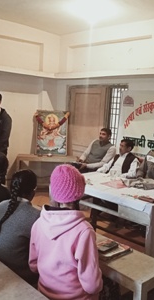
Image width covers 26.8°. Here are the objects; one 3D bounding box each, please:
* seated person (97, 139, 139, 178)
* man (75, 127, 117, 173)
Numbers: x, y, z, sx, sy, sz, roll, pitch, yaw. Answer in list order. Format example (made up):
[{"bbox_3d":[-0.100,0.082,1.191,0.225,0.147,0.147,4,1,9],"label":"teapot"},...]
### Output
[{"bbox_3d":[0.499,0.459,4.011,0.780,1.190,0.540,-4,10,-44],"label":"seated person"},{"bbox_3d":[0.254,0.344,4.485,0.850,1.270,0.550,-4,10,-44],"label":"man"}]

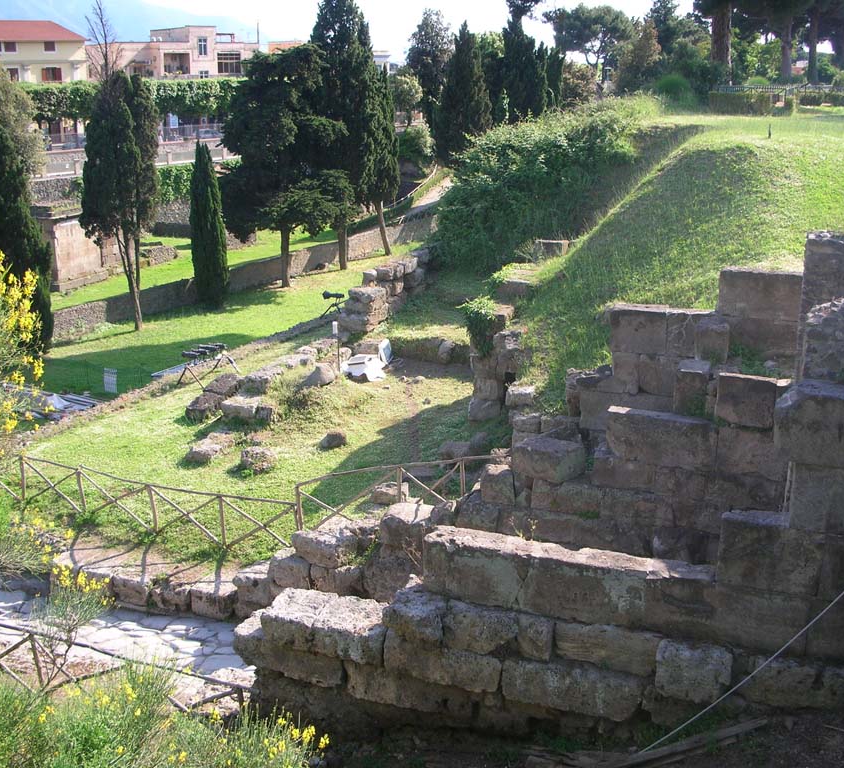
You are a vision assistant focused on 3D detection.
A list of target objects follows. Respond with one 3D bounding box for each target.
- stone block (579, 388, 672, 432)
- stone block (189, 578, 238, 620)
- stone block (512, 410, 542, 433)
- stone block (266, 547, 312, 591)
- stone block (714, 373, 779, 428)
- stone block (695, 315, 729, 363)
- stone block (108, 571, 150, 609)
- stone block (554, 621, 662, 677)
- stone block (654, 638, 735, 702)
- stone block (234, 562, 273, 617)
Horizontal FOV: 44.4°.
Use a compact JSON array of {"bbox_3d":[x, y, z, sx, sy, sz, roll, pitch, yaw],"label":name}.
[{"bbox_3d":[3.290,0.363,16.470,1.486,0.624,0.600,6,18,19],"label":"stone block"},{"bbox_3d":[-3.452,3.654,17.542,0.780,0.350,0.500,6,17,19],"label":"stone block"},{"bbox_3d":[1.446,0.491,13.947,0.380,0.240,0.350,6,17,19],"label":"stone block"},{"bbox_3d":[-2.198,3.166,17.969,0.719,0.564,0.600,6,16,21],"label":"stone block"},{"bbox_3d":[4.667,0.162,14.890,0.794,0.628,0.558,4,17,17],"label":"stone block"},{"bbox_3d":[4.355,-0.646,15.511,0.454,0.523,0.558,4,17,17],"label":"stone block"},{"bbox_3d":[-5.060,3.618,18.402,0.724,0.491,0.450,6,16,21],"label":"stone block"},{"bbox_3d":[2.394,3.187,13.205,1.268,0.518,0.698,4,17,17],"label":"stone block"},{"bbox_3d":[3.442,3.453,12.969,0.915,0.786,0.600,6,17,22],"label":"stone block"},{"bbox_3d":[-3.069,3.791,19.327,0.720,0.820,0.600,6,18,19],"label":"stone block"}]

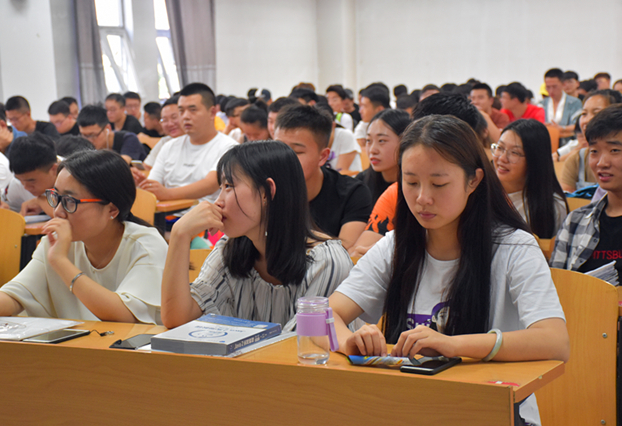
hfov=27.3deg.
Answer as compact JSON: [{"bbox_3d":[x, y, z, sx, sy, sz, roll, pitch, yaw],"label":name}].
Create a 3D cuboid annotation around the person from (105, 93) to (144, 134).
[{"bbox_3d":[-1.559,-0.329,10.194,0.500,1.230,0.720,2,7,27],"label":"person"}]

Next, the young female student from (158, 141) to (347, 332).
[{"bbox_3d":[-0.128,0.429,3.027,0.500,1.189,0.720,1,6,18],"label":"young female student"}]

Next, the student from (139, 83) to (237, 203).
[{"bbox_3d":[-0.561,0.062,5.930,0.540,1.319,0.750,2,7,25],"label":"student"}]

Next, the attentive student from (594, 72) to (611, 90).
[{"bbox_3d":[2.873,-0.728,12.698,0.500,1.315,0.720,2,7,25],"label":"attentive student"}]

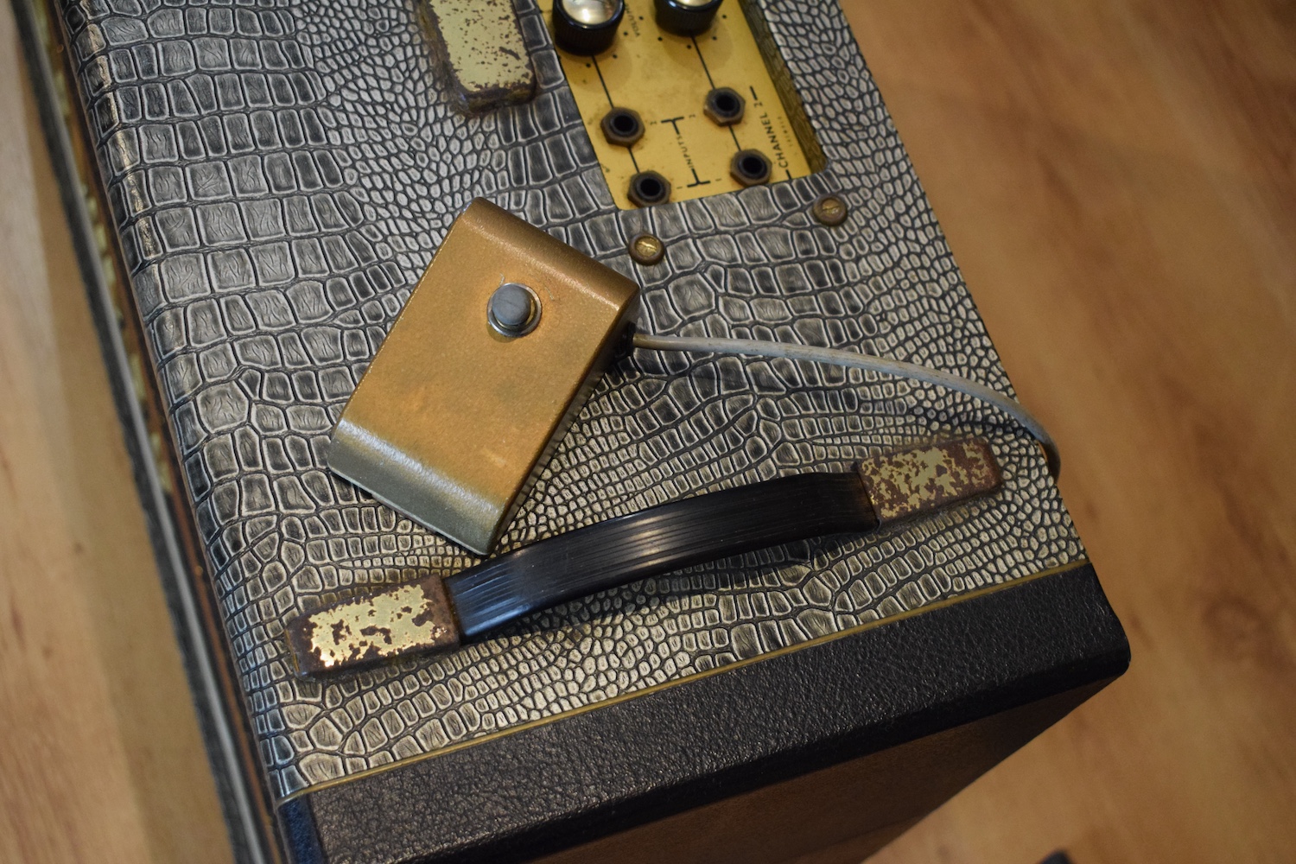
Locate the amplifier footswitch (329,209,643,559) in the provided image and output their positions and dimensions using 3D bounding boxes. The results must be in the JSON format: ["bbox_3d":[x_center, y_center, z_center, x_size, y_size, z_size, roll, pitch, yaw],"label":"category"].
[{"bbox_3d":[-0.045,-0.019,0.527,0.054,0.056,0.089,30,63,3],"label":"amplifier footswitch"}]

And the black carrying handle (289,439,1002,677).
[{"bbox_3d":[0.006,0.032,0.533,0.224,0.022,0.022,-14,69,-17],"label":"black carrying handle"}]

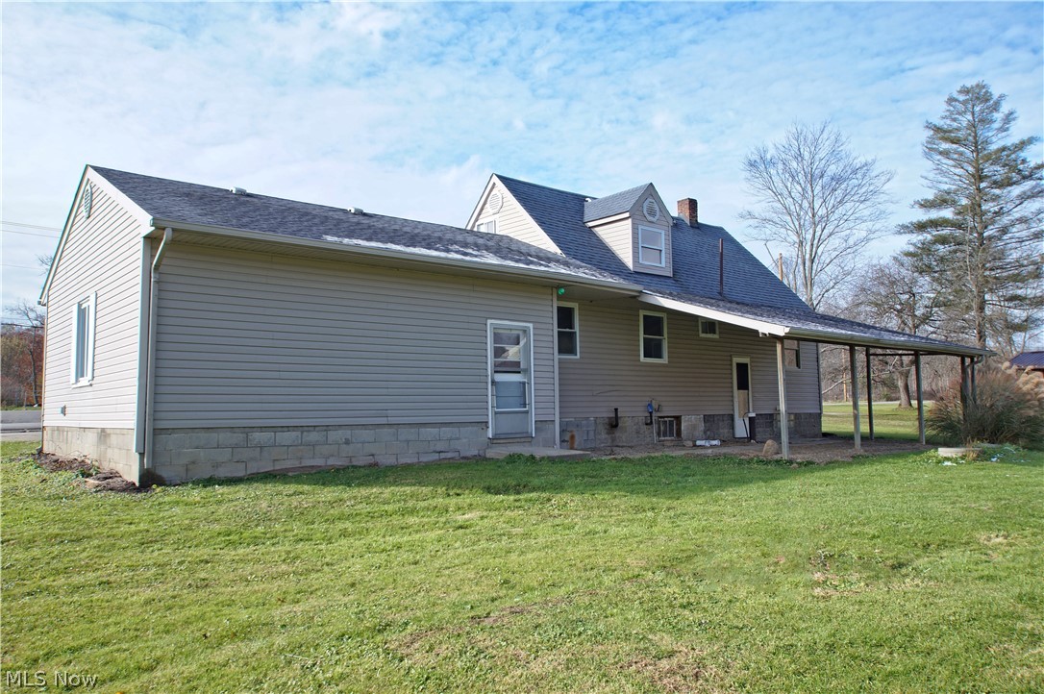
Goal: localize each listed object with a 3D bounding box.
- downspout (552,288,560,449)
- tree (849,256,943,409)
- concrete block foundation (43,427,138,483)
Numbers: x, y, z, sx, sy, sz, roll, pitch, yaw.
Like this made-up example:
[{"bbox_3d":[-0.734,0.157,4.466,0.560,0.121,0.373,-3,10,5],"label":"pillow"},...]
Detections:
[{"bbox_3d":[0.682,0.395,14.904,0.090,3.060,0.080,3,-6,-39],"label":"downspout"},{"bbox_3d":[23.872,-0.983,50.000,6.100,9.700,6.000,-3,-5,26],"label":"tree"},{"bbox_3d":[-7.438,1.746,13.359,0.200,0.730,7.980,3,-6,-39],"label":"concrete block foundation"}]

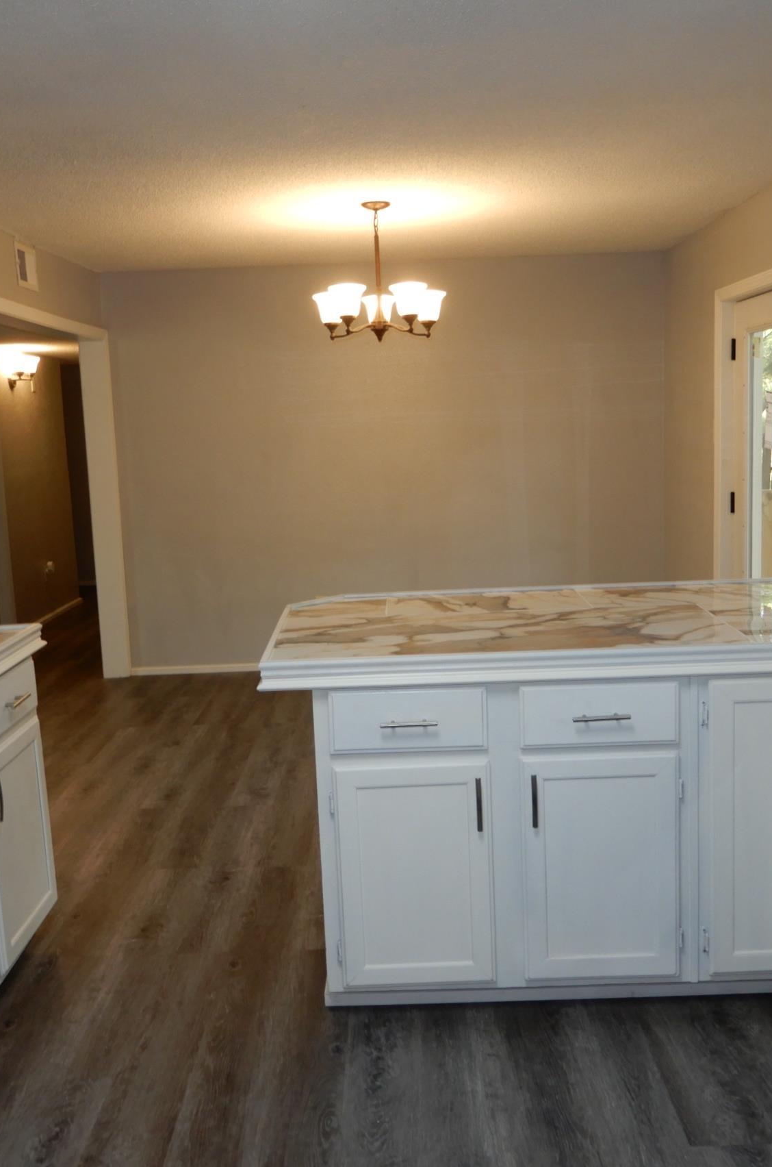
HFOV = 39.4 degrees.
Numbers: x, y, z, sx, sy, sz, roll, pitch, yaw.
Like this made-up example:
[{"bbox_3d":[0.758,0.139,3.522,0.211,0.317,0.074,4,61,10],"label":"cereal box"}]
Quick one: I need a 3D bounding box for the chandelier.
[{"bbox_3d":[-0.034,-1.349,4.711,0.595,0.581,0.580,-2,9,0],"label":"chandelier"}]

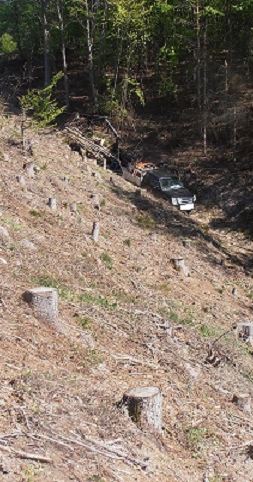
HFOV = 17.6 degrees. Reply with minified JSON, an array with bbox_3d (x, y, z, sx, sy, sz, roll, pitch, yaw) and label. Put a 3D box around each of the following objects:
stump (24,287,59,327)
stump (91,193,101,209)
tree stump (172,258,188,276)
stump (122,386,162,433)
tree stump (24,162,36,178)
[{"bbox_3d":[-1.090,0.852,10.800,0.400,0.450,0.400,0,5,0],"label":"stump"},{"bbox_3d":[-1.093,-1.476,29.773,0.345,0.547,0.345,0,9,0],"label":"stump"},{"bbox_3d":[1.253,0.632,19.500,0.310,0.370,0.310,0,5,0],"label":"tree stump"},{"bbox_3d":[0.162,1.824,8.847,0.406,0.377,0.406,0,9,0],"label":"stump"},{"bbox_3d":[-3.218,-2.339,27.108,0.380,0.502,0.380,0,9,0],"label":"tree stump"}]

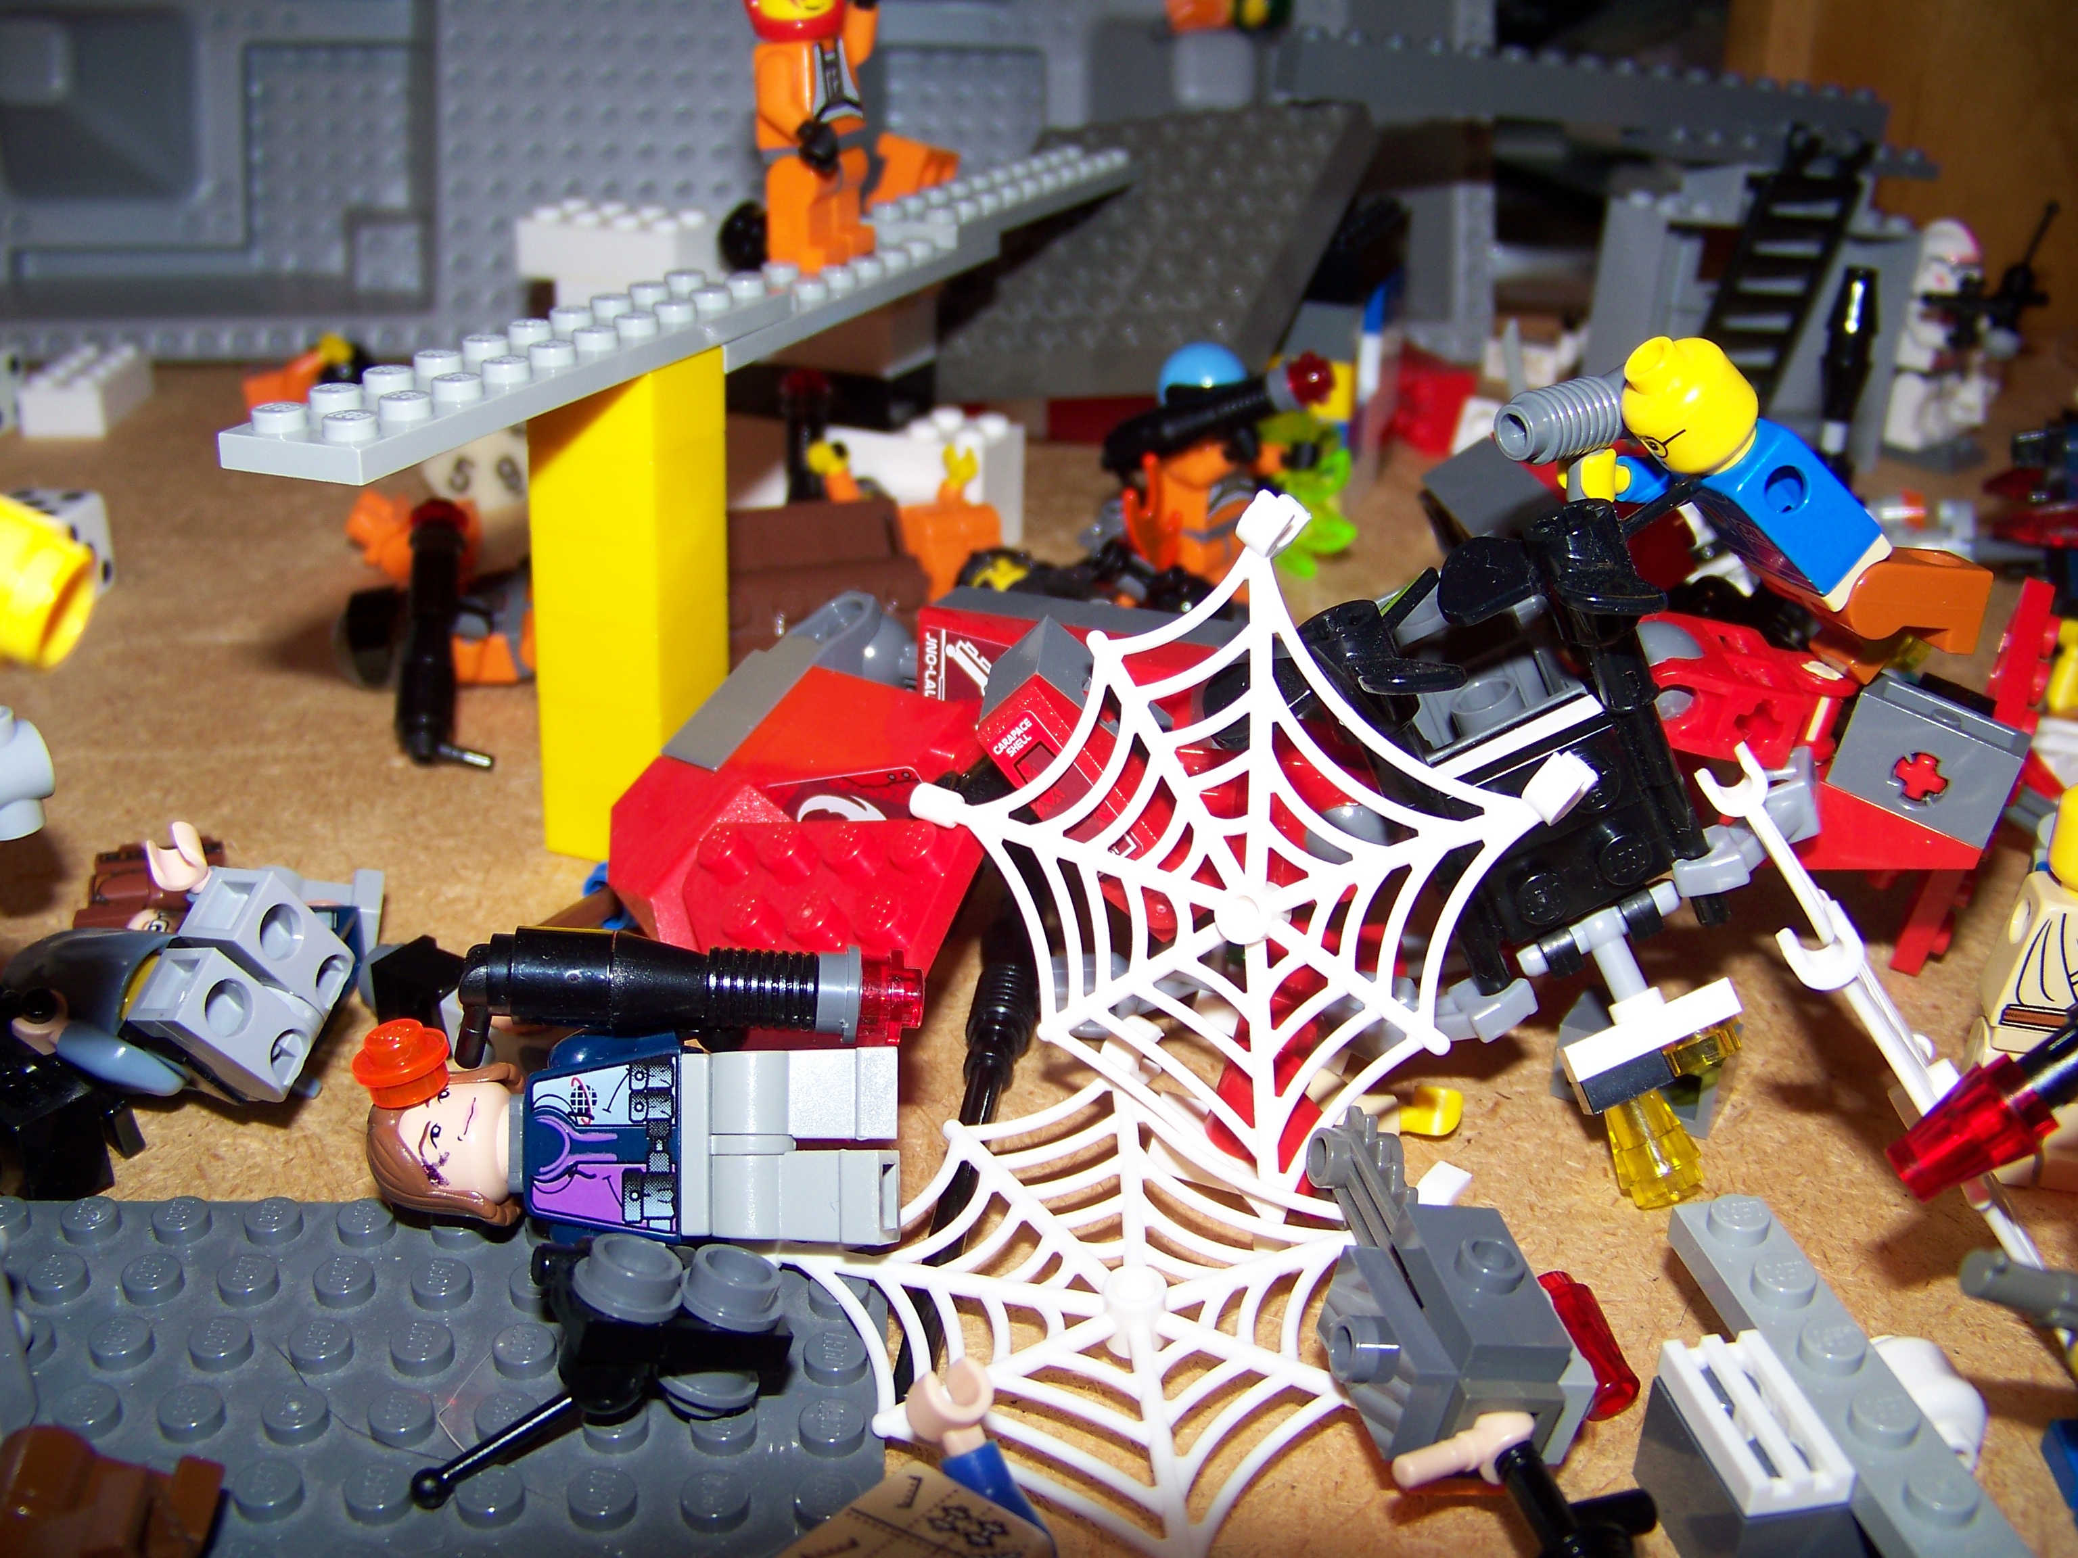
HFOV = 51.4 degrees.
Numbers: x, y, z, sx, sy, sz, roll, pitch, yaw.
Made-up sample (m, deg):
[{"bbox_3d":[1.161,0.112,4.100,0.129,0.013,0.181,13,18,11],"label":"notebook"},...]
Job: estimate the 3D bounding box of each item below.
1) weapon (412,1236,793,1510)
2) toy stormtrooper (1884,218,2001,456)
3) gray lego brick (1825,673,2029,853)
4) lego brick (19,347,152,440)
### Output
[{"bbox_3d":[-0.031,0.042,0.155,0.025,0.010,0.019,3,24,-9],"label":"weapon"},{"bbox_3d":[0.170,-0.083,0.403,0.018,0.043,0.015,-13,28,-32],"label":"toy stormtrooper"},{"bbox_3d":[0.086,-0.002,0.209,0.016,0.010,0.008,27,31,22],"label":"gray lego brick"},{"bbox_3d":[-0.185,-0.076,0.420,0.016,0.011,0.032,0,24,-4],"label":"lego brick"}]

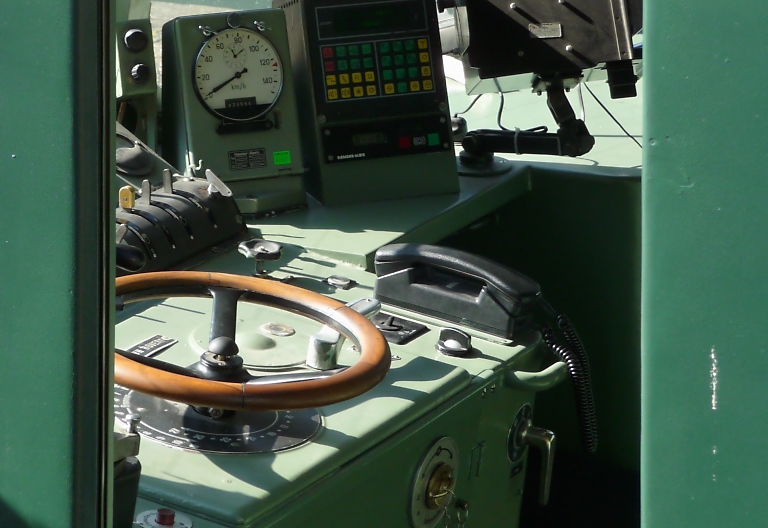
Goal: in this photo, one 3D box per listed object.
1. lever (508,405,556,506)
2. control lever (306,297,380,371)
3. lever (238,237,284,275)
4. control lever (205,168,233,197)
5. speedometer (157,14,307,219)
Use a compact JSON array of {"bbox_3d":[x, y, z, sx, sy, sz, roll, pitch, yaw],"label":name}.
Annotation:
[{"bbox_3d":[0.198,0.247,4.845,0.056,0.126,0.077,15,24,26],"label":"lever"},{"bbox_3d":[-0.047,0.082,4.749,0.036,0.048,0.145,16,24,25],"label":"control lever"},{"bbox_3d":[-0.157,-0.005,4.941,0.052,0.046,0.048,16,24,25],"label":"lever"},{"bbox_3d":[-0.225,-0.104,5.058,0.045,0.027,0.018,44,33,10],"label":"control lever"},{"bbox_3d":[-0.208,-0.222,5.228,0.163,0.270,0.158,-7,20,-17],"label":"speedometer"}]

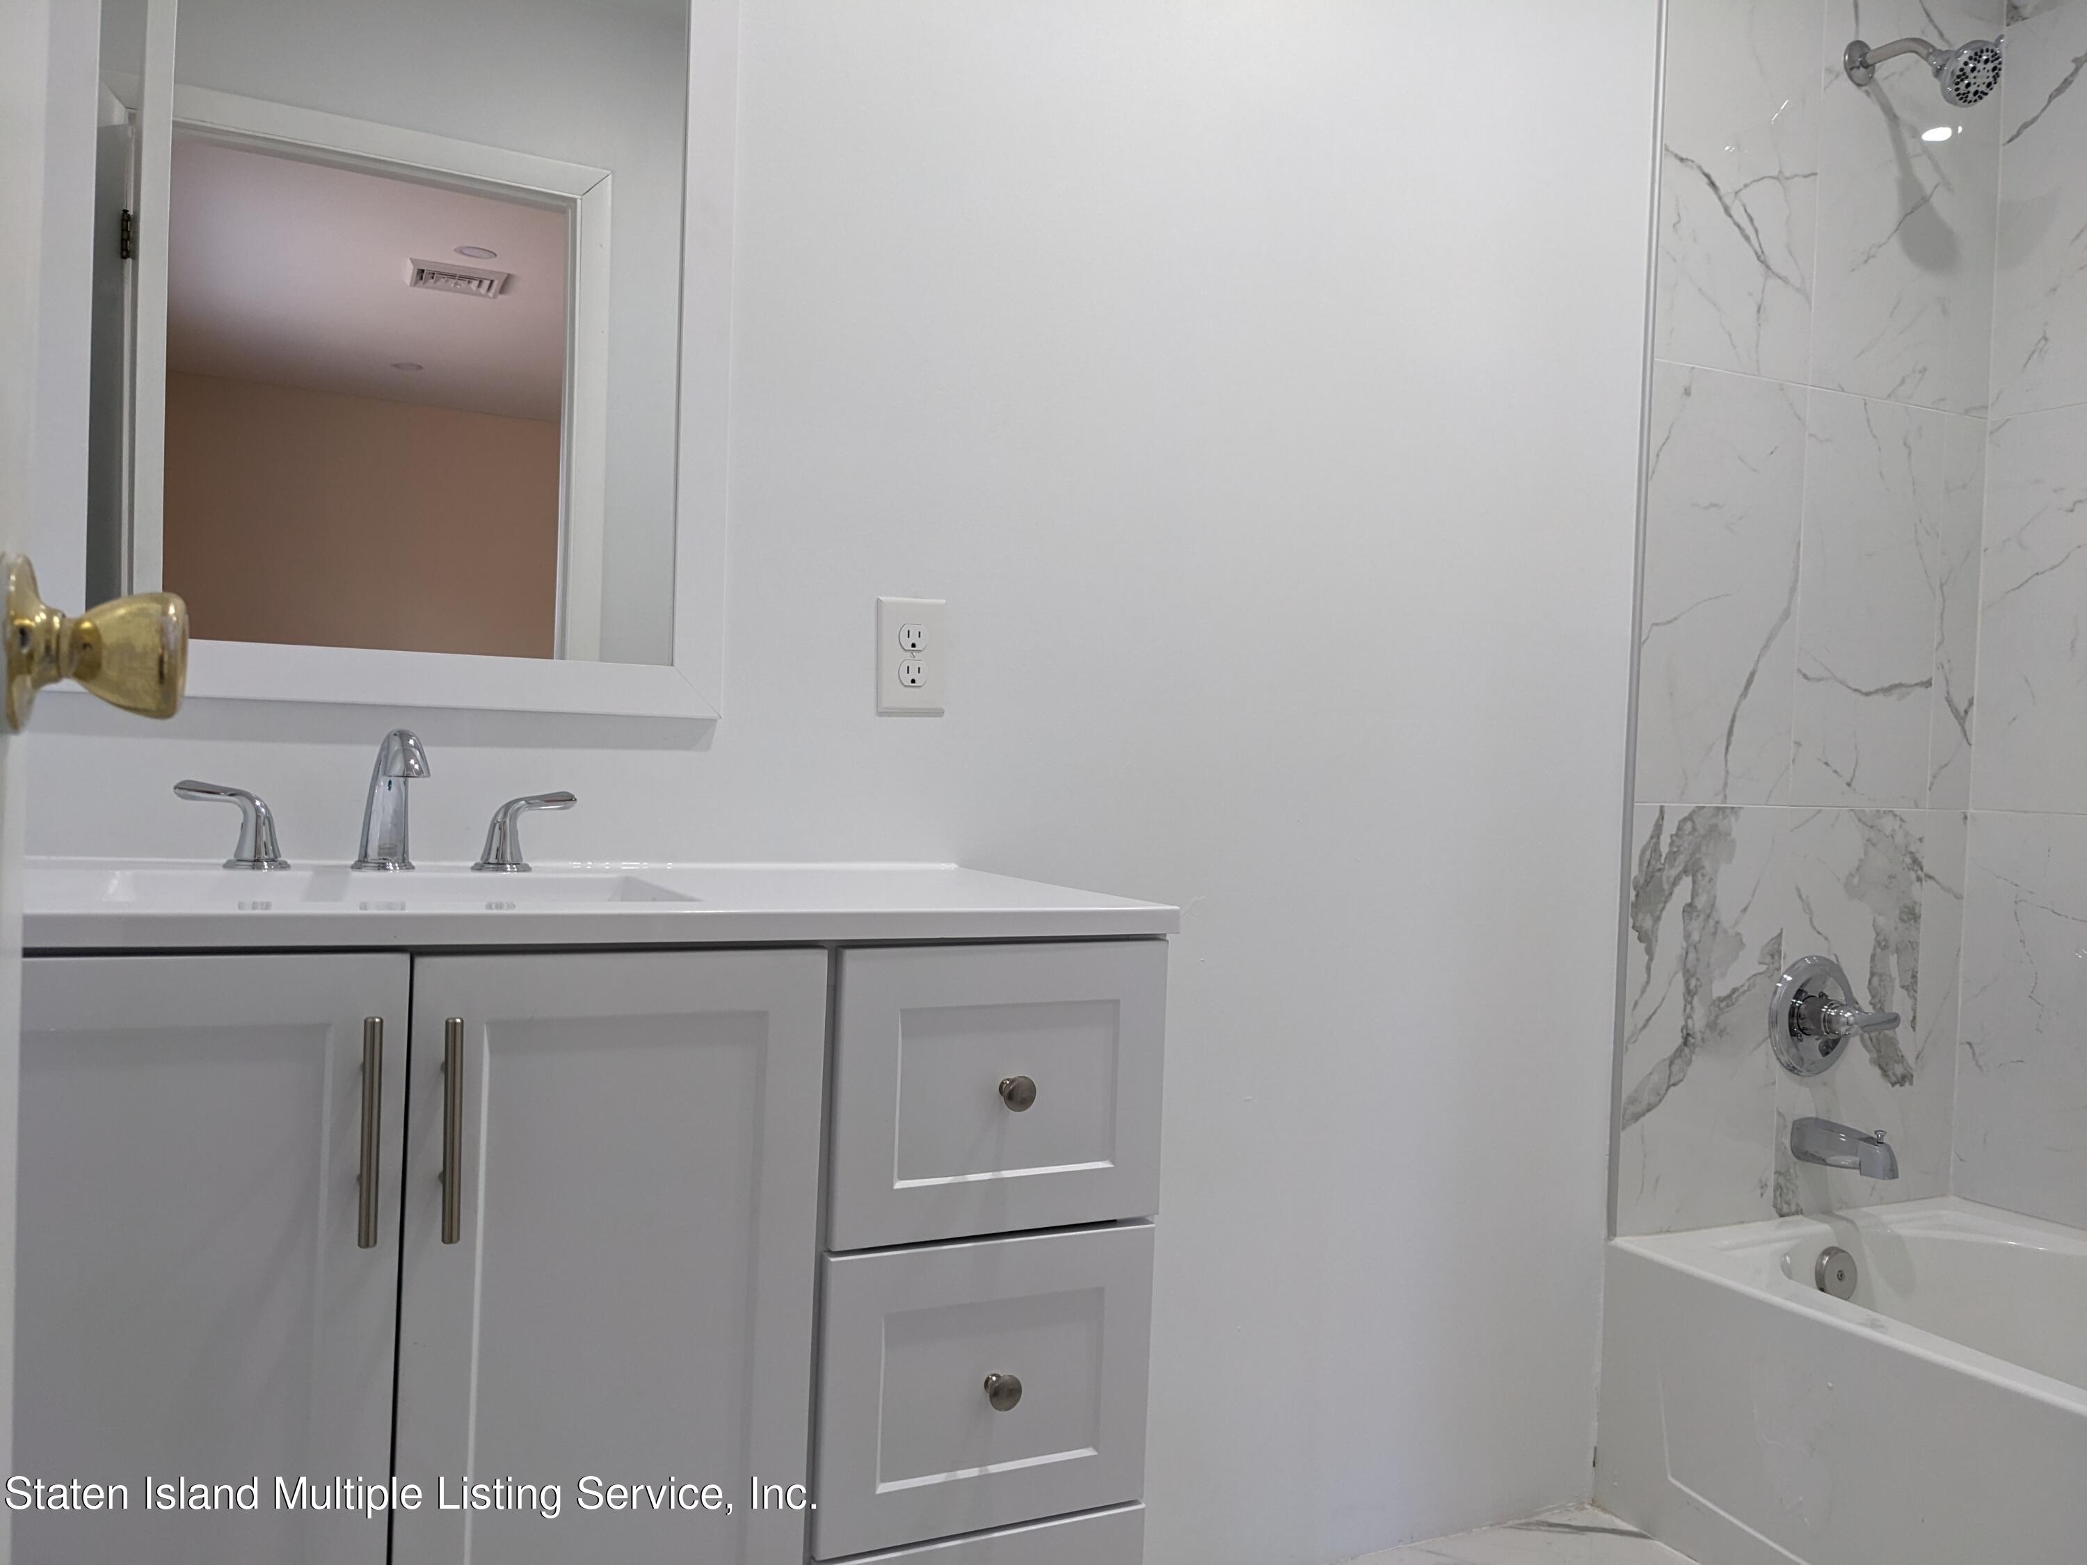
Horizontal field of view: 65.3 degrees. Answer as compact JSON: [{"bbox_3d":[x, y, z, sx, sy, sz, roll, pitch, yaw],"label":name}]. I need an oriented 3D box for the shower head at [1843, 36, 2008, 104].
[{"bbox_3d":[1.240,-1.002,2.276,0.094,0.153,0.225,2,1,-26],"label":"shower head"}]

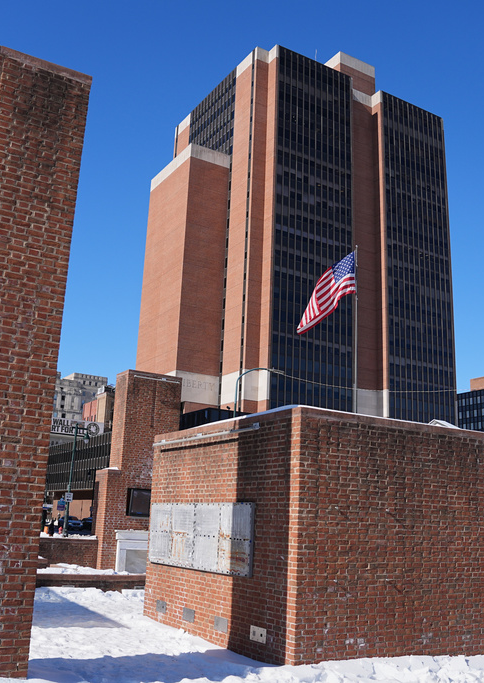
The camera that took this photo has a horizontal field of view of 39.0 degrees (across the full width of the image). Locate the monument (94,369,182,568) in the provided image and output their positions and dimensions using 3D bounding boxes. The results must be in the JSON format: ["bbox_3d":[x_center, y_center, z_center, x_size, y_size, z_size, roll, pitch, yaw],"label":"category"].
[{"bbox_3d":[-3.078,3.930,20.920,2.460,5.830,1.050,11,-17,-31],"label":"monument"}]

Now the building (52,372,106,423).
[{"bbox_3d":[-93.837,51.200,324.605,46.000,64.000,45.000,11,-17,-31],"label":"building"}]

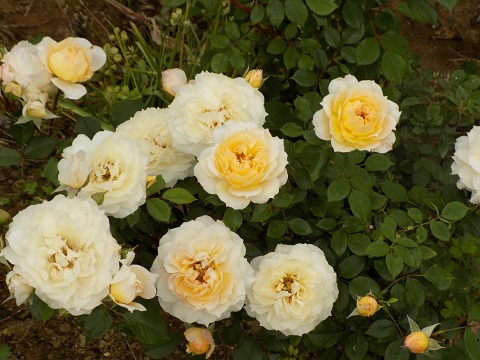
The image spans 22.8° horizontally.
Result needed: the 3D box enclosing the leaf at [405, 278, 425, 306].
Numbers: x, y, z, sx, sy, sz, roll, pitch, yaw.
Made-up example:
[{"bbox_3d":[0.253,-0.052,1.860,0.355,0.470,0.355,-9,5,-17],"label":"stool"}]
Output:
[{"bbox_3d":[0.174,0.112,1.190,0.019,0.005,0.031,-12,67,-5],"label":"leaf"}]

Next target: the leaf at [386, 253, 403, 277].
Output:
[{"bbox_3d":[0.152,0.085,1.180,0.016,0.008,0.025,-1,76,0],"label":"leaf"}]

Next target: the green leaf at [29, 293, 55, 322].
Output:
[{"bbox_3d":[-0.205,0.131,1.230,0.025,0.008,0.040,-18,60,-11],"label":"green leaf"}]

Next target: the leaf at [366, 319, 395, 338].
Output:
[{"bbox_3d":[0.141,0.151,1.200,0.031,0.006,0.018,-17,69,-7],"label":"leaf"}]

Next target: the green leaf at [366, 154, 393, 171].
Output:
[{"bbox_3d":[0.154,-0.018,1.320,0.034,0.007,0.022,0,54,-4],"label":"green leaf"}]

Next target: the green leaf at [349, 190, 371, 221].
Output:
[{"bbox_3d":[0.127,0.027,1.250,0.021,0.006,0.035,-16,68,-6],"label":"green leaf"}]

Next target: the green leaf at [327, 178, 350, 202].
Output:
[{"bbox_3d":[0.104,0.011,1.260,0.022,0.008,0.035,38,69,17],"label":"green leaf"}]

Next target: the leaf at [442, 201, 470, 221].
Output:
[{"bbox_3d":[0.222,0.033,1.220,0.030,0.008,0.022,-11,60,-6],"label":"leaf"}]

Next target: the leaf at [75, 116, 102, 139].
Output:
[{"bbox_3d":[-0.168,-0.055,1.320,0.025,0.006,0.039,-37,72,-14],"label":"leaf"}]

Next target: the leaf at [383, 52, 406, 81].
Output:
[{"bbox_3d":[0.165,-0.121,1.270,0.025,0.005,0.038,-20,68,-8],"label":"leaf"}]

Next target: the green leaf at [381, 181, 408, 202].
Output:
[{"bbox_3d":[0.172,0.013,1.320,0.038,0.007,0.022,37,63,22],"label":"green leaf"}]

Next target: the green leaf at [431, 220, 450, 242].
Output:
[{"bbox_3d":[0.198,0.050,1.180,0.018,0.005,0.028,-38,72,-15],"label":"green leaf"}]

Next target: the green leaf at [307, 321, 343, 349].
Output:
[{"bbox_3d":[0.090,0.163,1.260,0.037,0.007,0.030,-2,70,-1],"label":"green leaf"}]

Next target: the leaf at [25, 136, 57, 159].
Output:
[{"bbox_3d":[-0.228,-0.036,1.360,0.040,0.006,0.023,-27,70,-11],"label":"leaf"}]

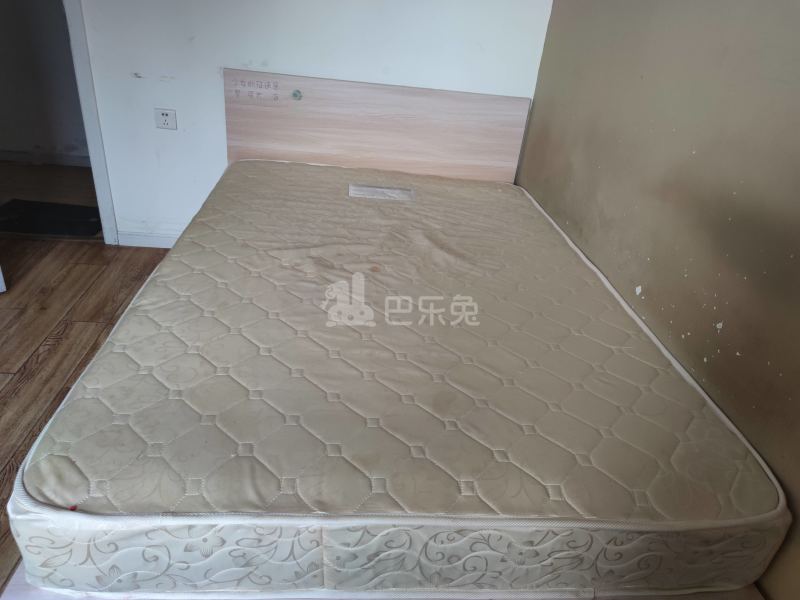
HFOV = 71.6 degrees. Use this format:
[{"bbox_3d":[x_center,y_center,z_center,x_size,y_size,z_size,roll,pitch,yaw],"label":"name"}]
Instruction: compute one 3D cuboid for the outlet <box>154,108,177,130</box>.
[{"bbox_3d":[-1.045,-0.804,2.476,0.087,0.087,0.013,3,30,-7],"label":"outlet"}]

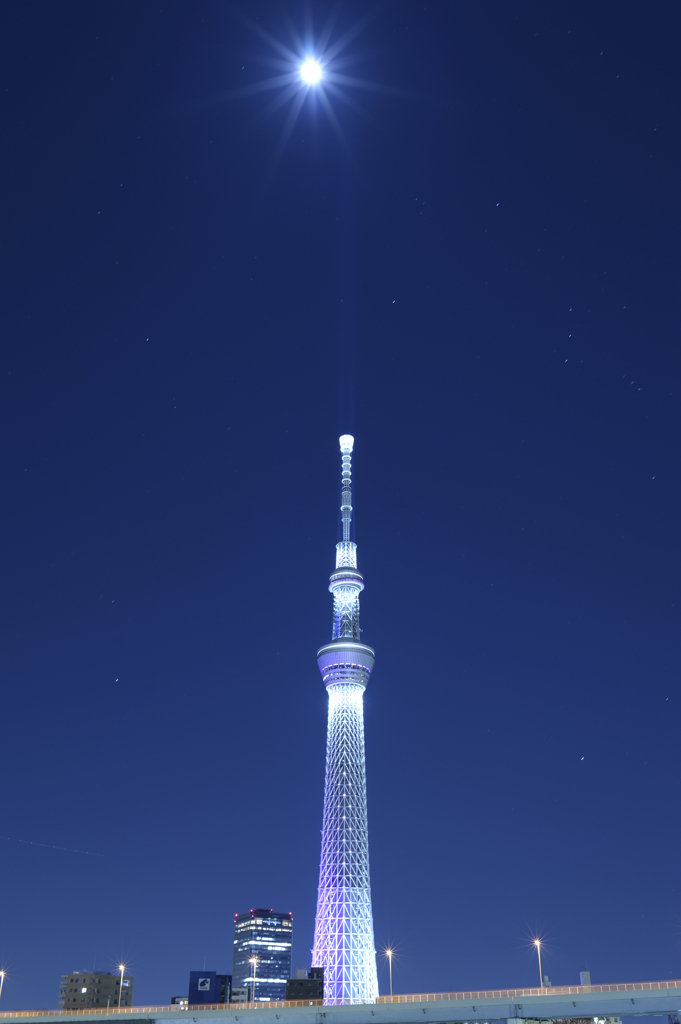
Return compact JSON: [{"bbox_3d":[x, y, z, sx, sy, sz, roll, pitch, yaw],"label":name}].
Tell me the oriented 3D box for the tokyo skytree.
[{"bbox_3d":[5.976,187.326,948.413,68.000,634.000,66.000,0,-30,0],"label":"tokyo skytree"}]

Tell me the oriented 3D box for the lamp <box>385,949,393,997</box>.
[{"bbox_3d":[10.839,101.050,215.348,0.500,11.000,1.400,-17,-34,27],"label":"lamp"}]

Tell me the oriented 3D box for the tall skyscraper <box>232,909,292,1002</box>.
[{"bbox_3d":[-77.411,477.608,975.771,43.000,158.000,42.000,15,-33,-23],"label":"tall skyscraper"}]

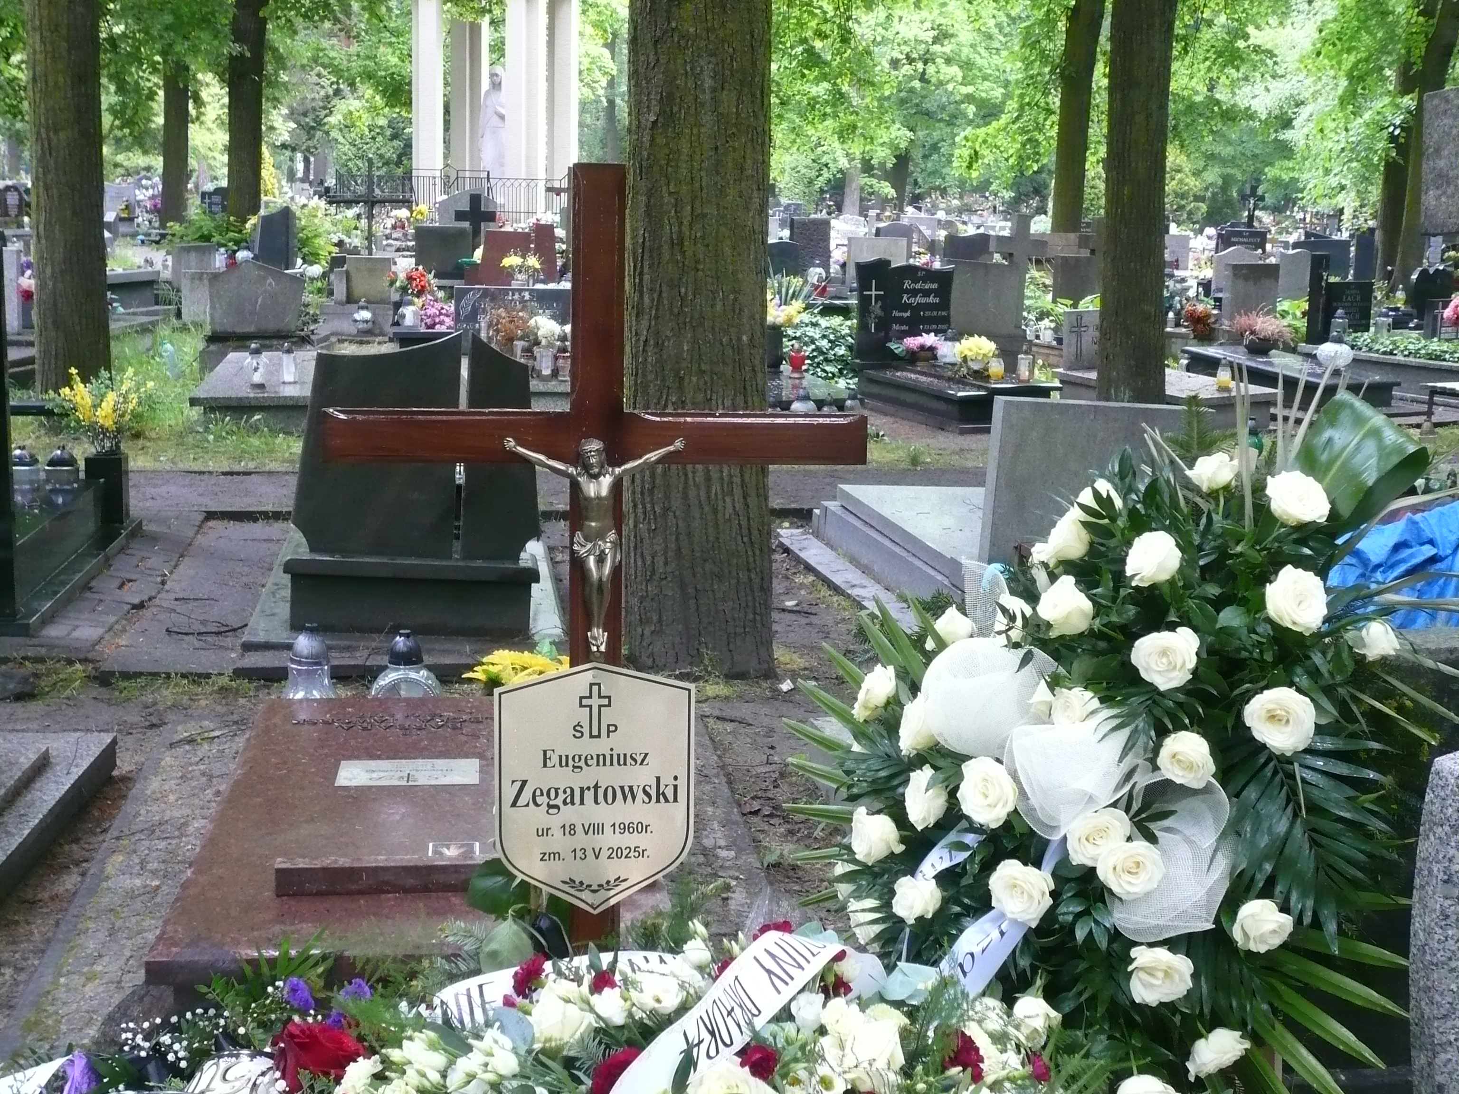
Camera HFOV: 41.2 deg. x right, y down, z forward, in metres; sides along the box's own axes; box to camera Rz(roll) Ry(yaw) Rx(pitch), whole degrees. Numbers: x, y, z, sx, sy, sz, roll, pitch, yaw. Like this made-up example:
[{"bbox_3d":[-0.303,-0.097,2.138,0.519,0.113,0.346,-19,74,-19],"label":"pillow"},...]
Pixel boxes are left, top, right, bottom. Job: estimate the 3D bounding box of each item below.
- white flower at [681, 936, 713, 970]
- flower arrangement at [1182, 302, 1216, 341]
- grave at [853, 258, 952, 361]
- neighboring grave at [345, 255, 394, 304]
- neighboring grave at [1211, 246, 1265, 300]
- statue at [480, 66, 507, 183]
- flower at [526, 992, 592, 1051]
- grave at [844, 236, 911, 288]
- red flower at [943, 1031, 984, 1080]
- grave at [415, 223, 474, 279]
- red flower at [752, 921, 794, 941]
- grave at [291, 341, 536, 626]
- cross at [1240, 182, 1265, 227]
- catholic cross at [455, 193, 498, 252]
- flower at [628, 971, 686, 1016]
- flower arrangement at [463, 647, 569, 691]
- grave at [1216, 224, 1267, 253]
[{"bbox_3d":[-0.043,0.537,2.560,0.041,0.040,0.041,1,11,0],"label":"white flower"},{"bbox_3d":[4.306,-2.077,17.800,0.260,0.340,0.260,0,10,-5],"label":"flower arrangement"},{"bbox_3d":[1.260,-1.724,14.100,0.720,0.750,0.100,-2,11,-16],"label":"grave"},{"bbox_3d":[-3.580,-2.661,19.300,0.480,0.490,0.160,-1,11,-9],"label":"neighboring grave"},{"bbox_3d":[5.736,-3.076,21.800,0.570,0.610,0.160,-1,11,-9],"label":"neighboring grave"},{"bbox_3d":[-5.208,-9.341,43.000,0.700,2.650,0.600,0,11,-6],"label":"statue"},{"bbox_3d":[-0.200,0.564,2.300,0.075,0.062,0.068,1,10,0],"label":"flower"},{"bbox_3d":[1.634,-3.099,21.300,0.620,0.620,0.180,-1,11,-9],"label":"grave"},{"bbox_3d":[0.265,0.577,2.200,0.046,0.048,0.044,1,10,0],"label":"red flower"},{"bbox_3d":[-3.911,-4.027,26.500,0.780,0.780,0.120,0,11,-8],"label":"grave"},{"bbox_3d":[0.054,0.483,2.420,0.053,0.040,0.048,1,10,0],"label":"red flower"},{"bbox_3d":[-1.033,-0.199,6.310,0.800,0.960,0.280,2,11,-10],"label":"grave"},{"bbox_3d":[8.905,-5.811,33.000,0.410,0.850,0.130,-1,11,-9],"label":"cross"},{"bbox_3d":[-3.566,-4.438,27.200,0.610,1.120,0.130,0,11,-6],"label":"catholic cross"},{"bbox_3d":[-0.093,0.576,2.500,0.074,0.046,0.066,1,11,0],"label":"flower"},{"bbox_3d":[-0.583,0.373,5.400,0.320,0.180,0.260,0,10,-5],"label":"flower arrangement"},{"bbox_3d":[8.985,-5.327,34.000,0.880,0.720,0.140,-1,11,-14],"label":"grave"}]

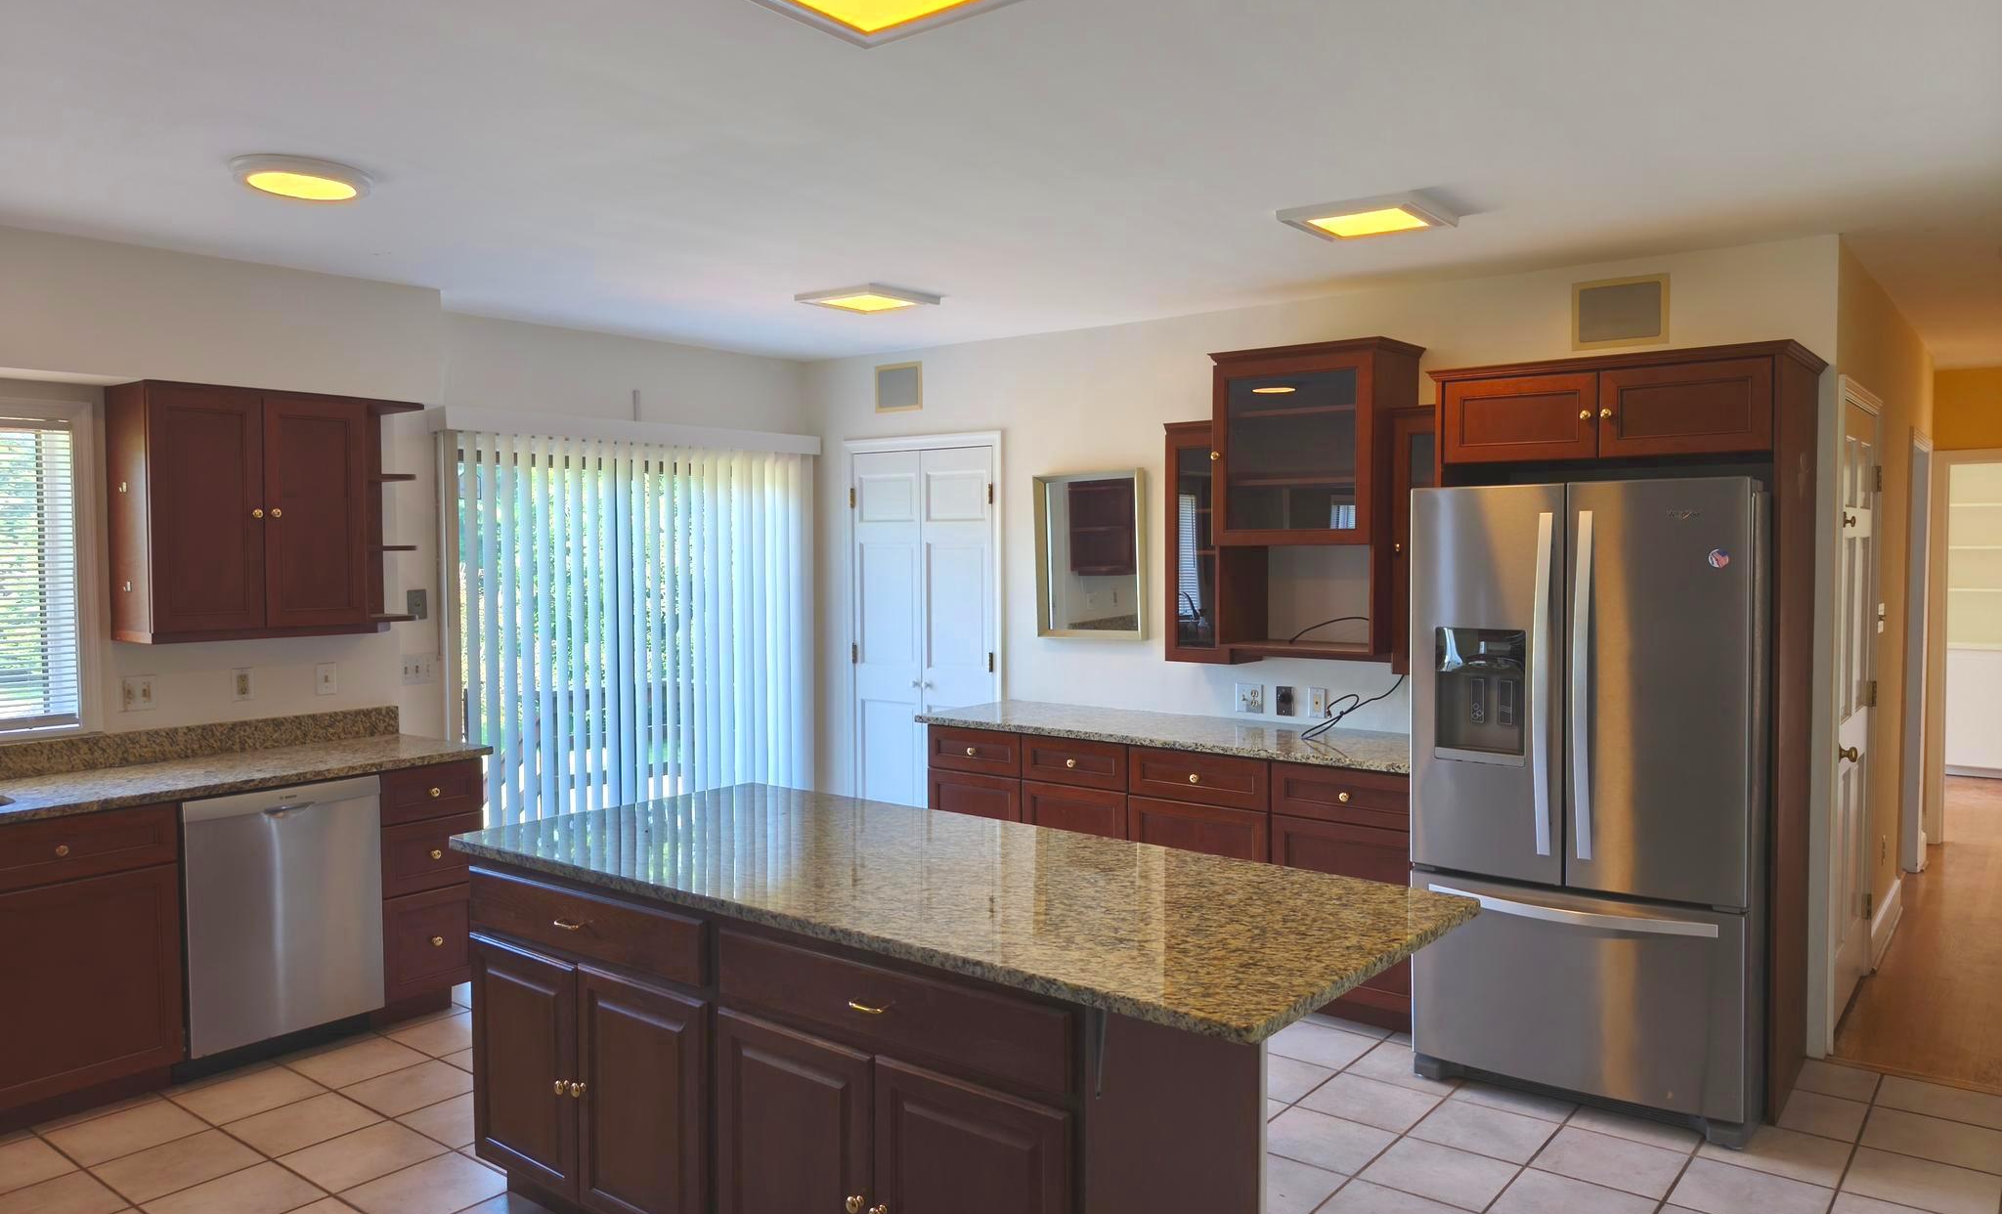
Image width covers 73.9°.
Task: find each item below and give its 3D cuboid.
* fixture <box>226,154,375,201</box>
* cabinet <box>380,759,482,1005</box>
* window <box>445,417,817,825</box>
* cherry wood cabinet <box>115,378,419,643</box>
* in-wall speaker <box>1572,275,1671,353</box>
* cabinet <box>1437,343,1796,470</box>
[{"bbox_3d":[-1.684,-1.026,3.206,0.304,0.040,0.304,-1,3,0],"label":"fixture"},{"bbox_3d":[-2.147,0.940,4.645,0.610,0.835,0.350,1,3,39],"label":"cabinet"},{"bbox_3d":[-1.605,0.276,6.082,0.121,2.034,1.935,1,2,38],"label":"window"},{"bbox_3d":[-2.467,-0.310,4.545,0.330,0.813,0.890,1,3,39],"label":"cherry wood cabinet"},{"bbox_3d":[2.040,-0.967,4.383,0.298,0.225,0.030,1,3,39],"label":"in-wall speaker"},{"bbox_3d":[1.954,-0.588,4.171,0.984,0.305,0.666,1,2,38],"label":"cabinet"}]

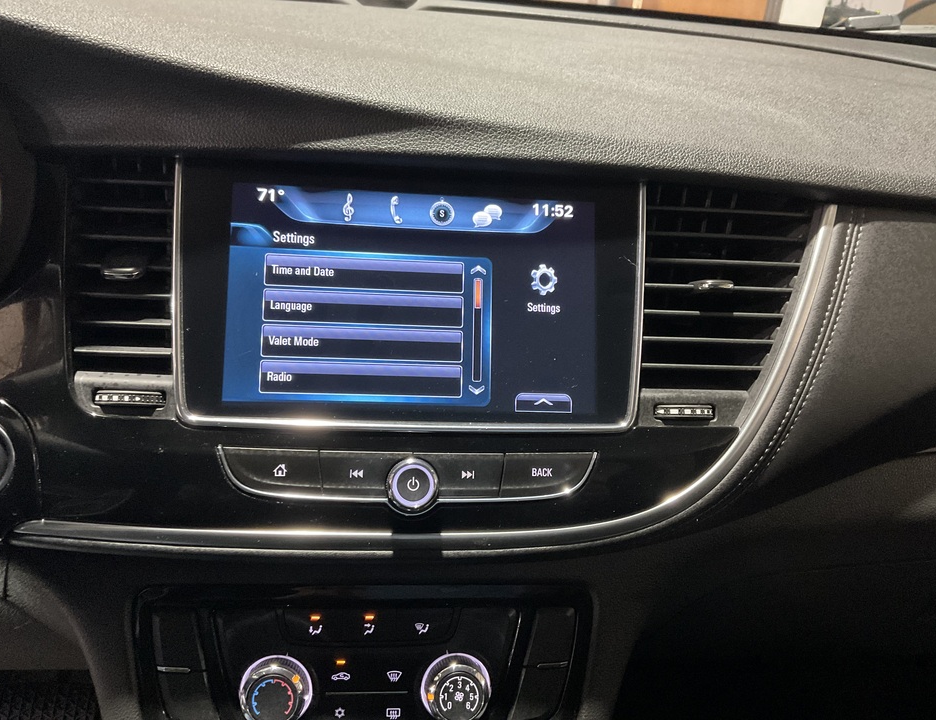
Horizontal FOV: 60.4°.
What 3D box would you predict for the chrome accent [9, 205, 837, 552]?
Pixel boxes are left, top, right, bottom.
[{"bbox_3d":[-0.004,0.001,0.379,0.386,0.178,0.040,2,-8,-6],"label":"chrome accent"}]

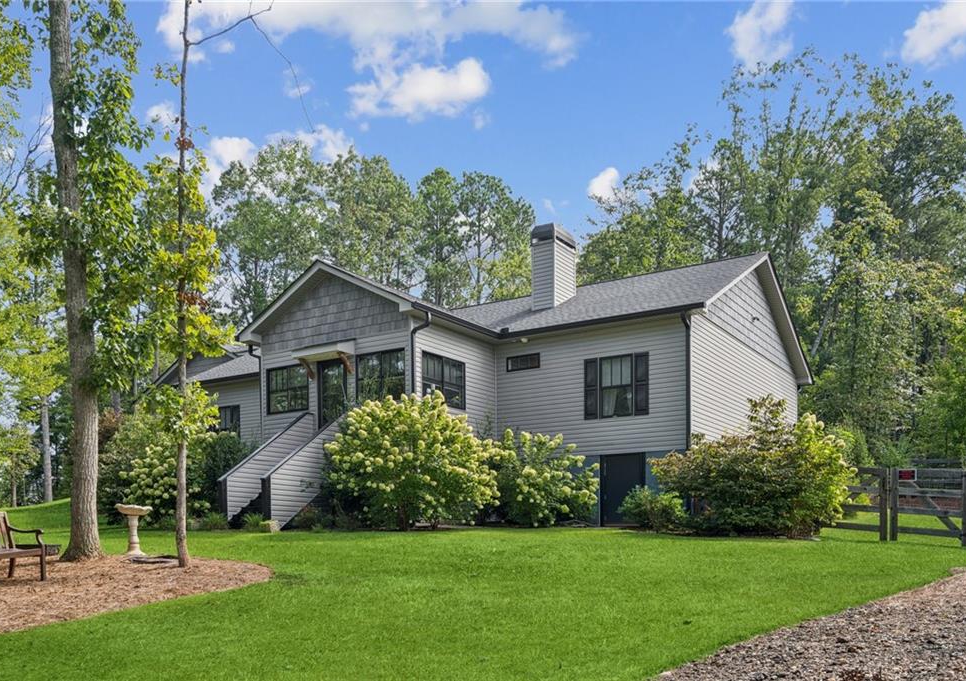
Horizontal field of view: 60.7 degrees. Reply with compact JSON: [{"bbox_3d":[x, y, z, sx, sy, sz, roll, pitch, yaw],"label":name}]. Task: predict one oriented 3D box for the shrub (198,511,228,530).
[{"bbox_3d":[-5.994,4.030,18.400,0.640,0.420,0.550,0,-8,0],"label":"shrub"}]

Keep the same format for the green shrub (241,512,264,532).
[{"bbox_3d":[-5.062,3.997,18.100,0.480,0.420,0.450,0,-8,0],"label":"green shrub"}]

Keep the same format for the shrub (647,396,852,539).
[{"bbox_3d":[5.831,2.727,17.700,4.000,2.850,3.100,0,-8,0],"label":"shrub"}]

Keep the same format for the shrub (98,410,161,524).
[{"bbox_3d":[-9.510,3.436,22.300,2.200,2.900,2.200,0,-8,0],"label":"shrub"}]

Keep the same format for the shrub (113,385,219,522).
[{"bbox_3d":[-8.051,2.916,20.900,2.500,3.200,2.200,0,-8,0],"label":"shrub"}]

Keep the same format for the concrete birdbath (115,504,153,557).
[{"bbox_3d":[-5.159,2.812,12.200,0.550,0.740,0.550,0,-8,0],"label":"concrete birdbath"}]

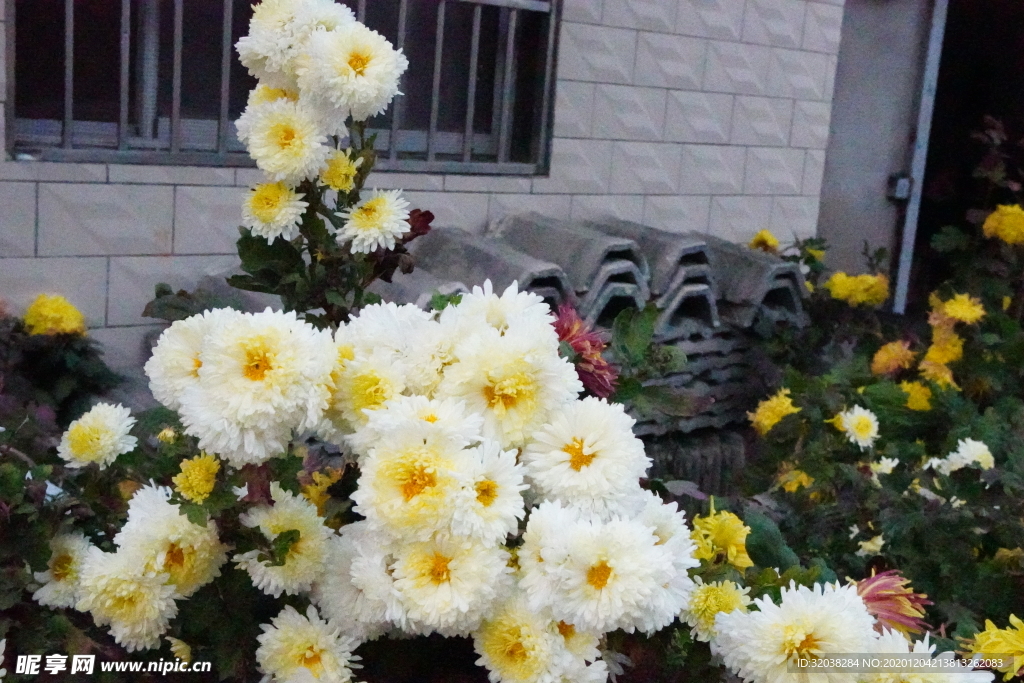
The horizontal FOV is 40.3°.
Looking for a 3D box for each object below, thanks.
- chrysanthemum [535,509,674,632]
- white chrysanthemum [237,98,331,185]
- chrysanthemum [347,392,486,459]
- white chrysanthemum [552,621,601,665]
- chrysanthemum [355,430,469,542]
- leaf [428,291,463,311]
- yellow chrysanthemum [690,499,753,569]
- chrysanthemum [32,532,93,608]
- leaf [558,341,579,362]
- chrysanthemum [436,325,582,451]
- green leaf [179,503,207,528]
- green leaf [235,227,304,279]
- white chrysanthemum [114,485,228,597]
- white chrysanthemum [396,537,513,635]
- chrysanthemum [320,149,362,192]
[{"bbox_3d":[0.065,0.164,0.990,0.098,0.086,0.058,5,-11,5],"label":"chrysanthemum"},{"bbox_3d":[-0.189,-0.165,1.150,0.080,0.074,0.050,2,1,-10],"label":"white chrysanthemum"},{"bbox_3d":[-0.071,0.069,1.040,0.098,0.052,0.085,6,37,8],"label":"chrysanthemum"},{"bbox_3d":[0.046,0.225,1.070,0.048,0.048,0.029,2,-6,-11],"label":"white chrysanthemum"},{"bbox_3d":[-0.071,0.103,1.000,0.084,0.080,0.052,4,-11,-2],"label":"chrysanthemum"},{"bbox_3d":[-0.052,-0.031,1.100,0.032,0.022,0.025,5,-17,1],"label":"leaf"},{"bbox_3d":[0.167,0.155,1.110,0.050,0.054,0.042,6,-26,9],"label":"yellow chrysanthemum"},{"bbox_3d":[-0.360,0.184,1.120,0.060,0.062,0.040,8,-6,19],"label":"chrysanthemum"},{"bbox_3d":[0.045,0.008,1.100,0.020,0.024,0.008,7,-16,10],"label":"leaf"},{"bbox_3d":[-0.001,0.035,1.050,0.108,0.094,0.062,5,-8,4],"label":"chrysanthemum"},{"bbox_3d":[-0.248,0.136,1.090,0.024,0.024,0.009,2,-32,-12],"label":"green leaf"},{"bbox_3d":[-0.204,-0.074,1.180,0.058,0.044,0.029,7,-16,14],"label":"green leaf"},{"bbox_3d":[-0.257,0.151,1.050,0.084,0.082,0.052,3,-7,-7],"label":"white chrysanthemum"},{"bbox_3d":[-0.043,0.174,1.000,0.084,0.076,0.052,6,-24,10],"label":"white chrysanthemum"},{"bbox_3d":[-0.146,-0.146,1.190,0.036,0.037,0.028,3,-15,-5],"label":"chrysanthemum"}]

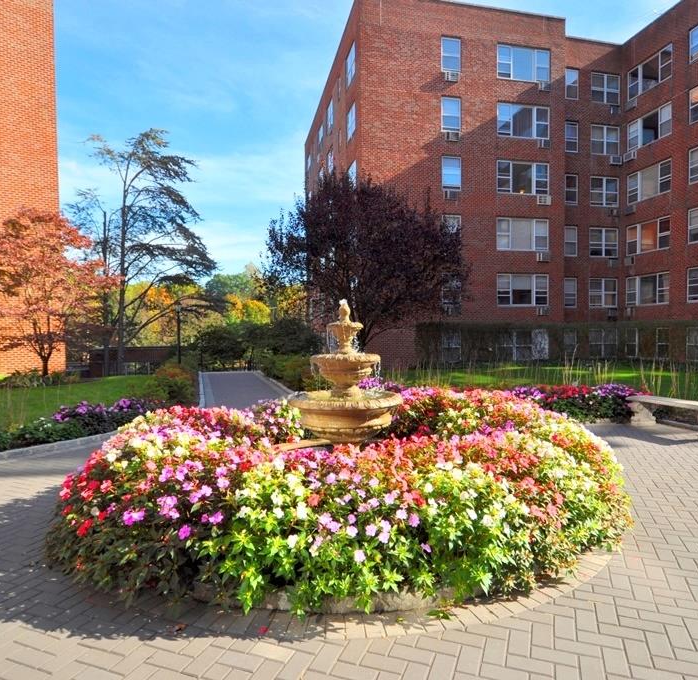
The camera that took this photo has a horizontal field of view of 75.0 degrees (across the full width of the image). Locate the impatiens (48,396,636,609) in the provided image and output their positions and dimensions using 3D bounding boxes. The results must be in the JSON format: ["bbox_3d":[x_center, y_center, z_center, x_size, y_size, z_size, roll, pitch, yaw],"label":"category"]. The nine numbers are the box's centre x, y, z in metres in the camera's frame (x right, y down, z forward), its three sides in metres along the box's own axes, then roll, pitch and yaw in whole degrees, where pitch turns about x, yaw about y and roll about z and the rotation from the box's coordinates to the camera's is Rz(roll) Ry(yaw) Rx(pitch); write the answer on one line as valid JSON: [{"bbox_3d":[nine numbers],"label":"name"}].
[{"bbox_3d":[-0.014,1.123,4.876,5.200,0.750,5.050,-1,1,0],"label":"impatiens"}]

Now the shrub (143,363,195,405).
[{"bbox_3d":[-4.087,0.939,10.372,1.140,0.900,1.100,-1,1,-22],"label":"shrub"}]

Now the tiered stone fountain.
[{"bbox_3d":[-0.025,0.358,4.879,1.230,1.550,1.230,-1,1,0],"label":"tiered stone fountain"}]

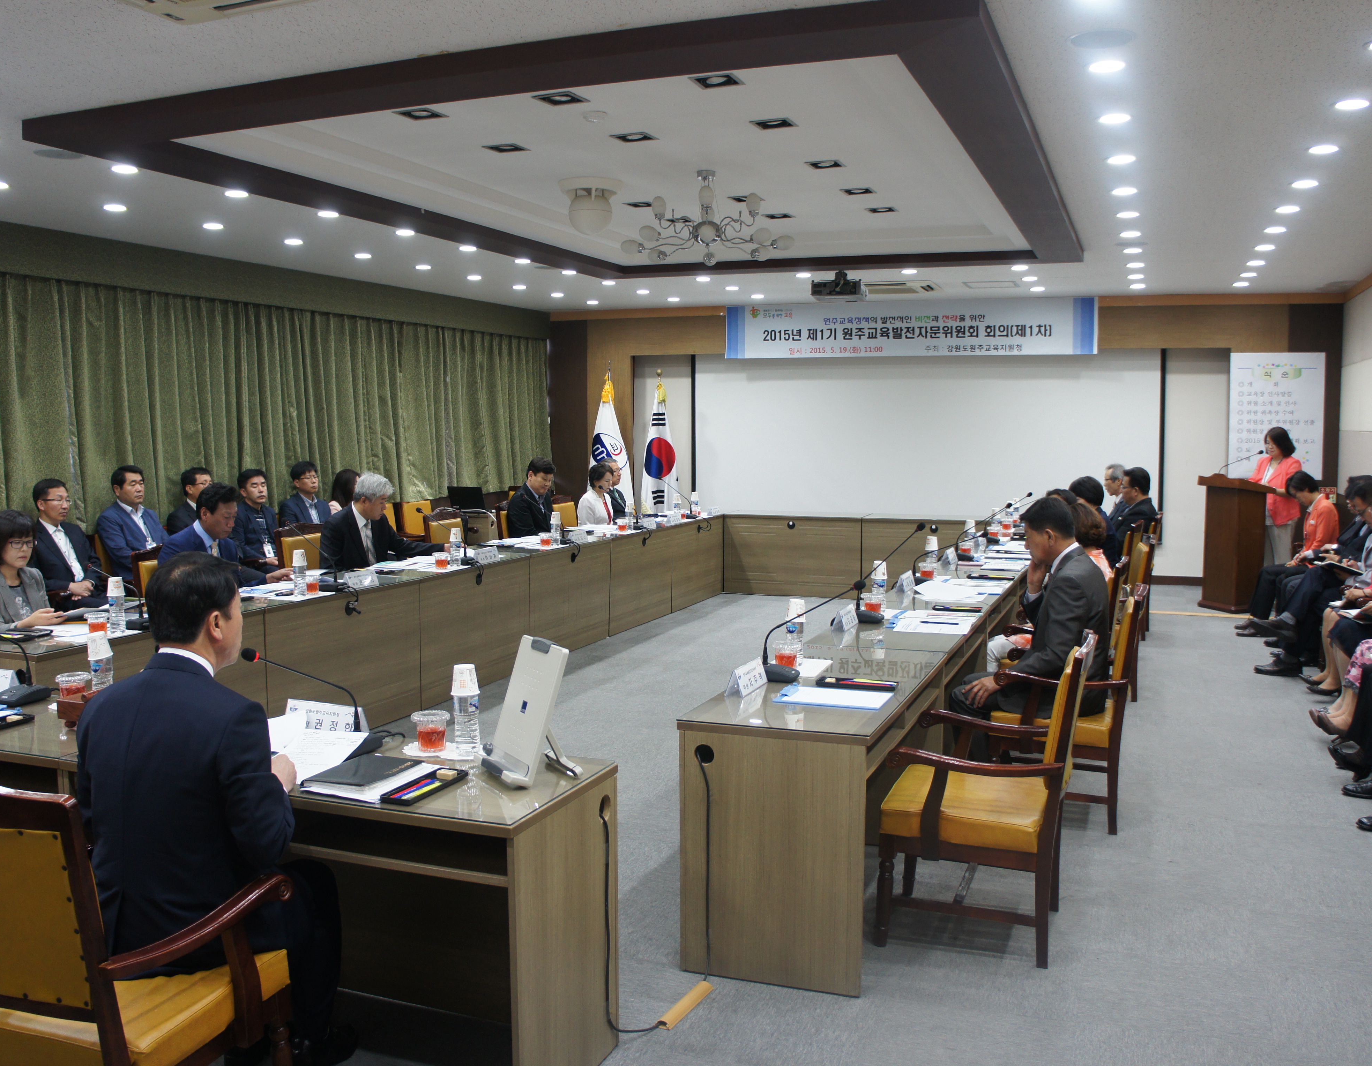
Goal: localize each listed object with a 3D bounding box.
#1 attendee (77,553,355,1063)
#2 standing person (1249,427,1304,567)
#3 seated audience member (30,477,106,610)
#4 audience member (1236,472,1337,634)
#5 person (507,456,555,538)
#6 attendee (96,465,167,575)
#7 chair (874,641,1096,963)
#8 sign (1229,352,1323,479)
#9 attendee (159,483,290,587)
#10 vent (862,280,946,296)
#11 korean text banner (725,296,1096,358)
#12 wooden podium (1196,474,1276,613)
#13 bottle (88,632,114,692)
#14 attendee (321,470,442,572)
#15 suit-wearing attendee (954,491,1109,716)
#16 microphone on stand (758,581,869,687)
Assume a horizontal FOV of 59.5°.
[{"bbox_3d":[-1.093,0.716,2.785,0.530,1.330,0.770,3,6,29],"label":"attendee"},{"bbox_3d":[5.183,-0.146,10.645,0.420,1.580,0.480,-2,6,-23],"label":"standing person"},{"bbox_3d":[-3.467,0.328,6.962,0.820,1.280,0.530,3,6,23],"label":"seated audience member"},{"bbox_3d":[4.656,0.154,9.241,0.760,1.250,0.500,2,6,21],"label":"audience member"},{"bbox_3d":[-1.117,0.046,9.838,0.780,1.320,0.520,2,5,21],"label":"person"},{"bbox_3d":[-3.248,0.250,7.516,0.820,1.330,0.550,3,6,26],"label":"attendee"},{"bbox_3d":[0.945,0.780,3.746,0.590,0.940,0.520,2,5,21],"label":"chair"},{"bbox_3d":[5.652,-1.122,11.511,0.830,1.210,0.020,2,6,21],"label":"sign"},{"bbox_3d":[-2.345,0.385,6.265,0.800,1.280,0.540,2,5,21],"label":"attendee"},{"bbox_3d":[1.871,-2.244,11.136,0.950,0.060,0.780,2,5,21],"label":"vent"},{"bbox_3d":[2.267,-2.150,12.606,3.900,0.580,0.020,2,5,21],"label":"korean text banner"},{"bbox_3d":[4.768,0.067,10.435,0.420,1.170,0.530,-1,5,-16],"label":"wooden podium"},{"bbox_3d":[-1.747,0.410,3.593,0.070,0.228,0.070,2,5,21],"label":"bottle"},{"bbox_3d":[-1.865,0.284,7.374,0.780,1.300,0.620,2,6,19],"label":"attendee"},{"bbox_3d":[1.407,0.503,4.936,0.700,1.280,0.520,2,5,21],"label":"suit-wearing attendee"},{"bbox_3d":[0.416,0.318,3.971,0.365,0.345,0.130,2,5,21],"label":"microphone on stand"}]

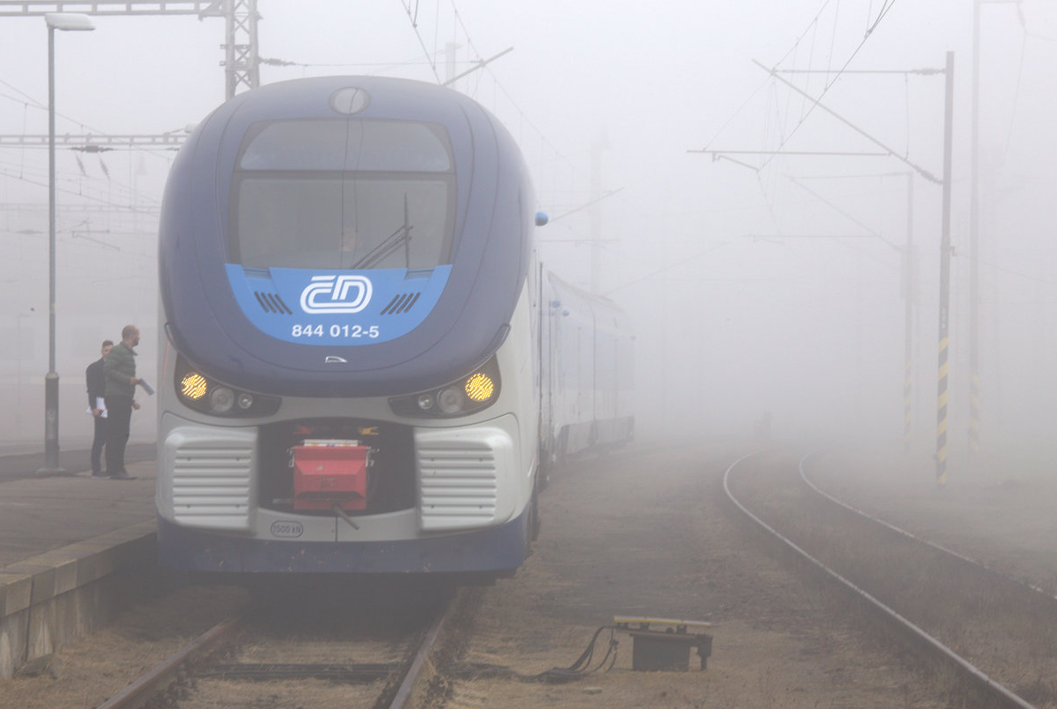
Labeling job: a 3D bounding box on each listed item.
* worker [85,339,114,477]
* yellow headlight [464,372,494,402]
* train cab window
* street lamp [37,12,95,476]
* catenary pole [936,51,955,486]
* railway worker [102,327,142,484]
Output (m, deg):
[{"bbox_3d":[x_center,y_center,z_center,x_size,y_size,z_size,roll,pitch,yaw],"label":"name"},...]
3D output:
[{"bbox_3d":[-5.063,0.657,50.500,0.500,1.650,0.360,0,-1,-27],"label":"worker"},{"bbox_3d":[-0.362,0.239,30.800,0.215,0.215,0.100,0,0,0],"label":"yellow headlight"},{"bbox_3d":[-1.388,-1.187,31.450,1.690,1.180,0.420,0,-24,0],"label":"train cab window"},{"bbox_3d":[-5.808,-1.378,53.000,0.730,5.780,0.380,0,0,0],"label":"street lamp"},{"bbox_3d":[7.466,-1.536,75.500,0.200,7.760,0.180,1,0,0],"label":"catenary pole"},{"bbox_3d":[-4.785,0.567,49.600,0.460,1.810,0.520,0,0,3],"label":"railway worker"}]

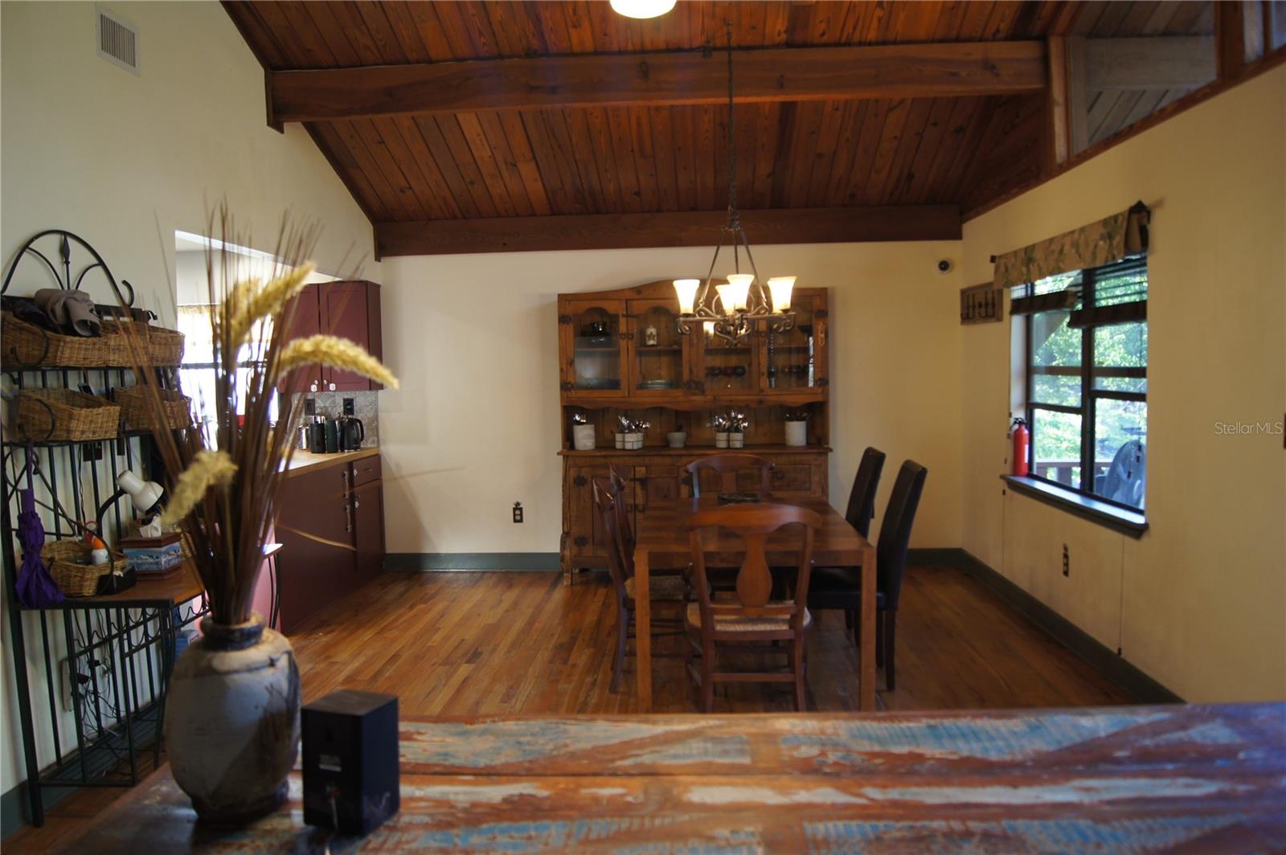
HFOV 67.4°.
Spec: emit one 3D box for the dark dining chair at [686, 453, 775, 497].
[{"bbox_3d":[0.533,0.666,5.678,0.540,0.980,0.540,-1,4,3],"label":"dark dining chair"}]

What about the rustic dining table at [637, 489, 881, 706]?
[{"bbox_3d":[0.512,0.835,4.792,0.995,0.760,1.530,-1,4,3],"label":"rustic dining table"}]

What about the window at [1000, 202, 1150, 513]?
[{"bbox_3d":[2.212,-0.327,5.002,0.220,1.373,1.840,-1,4,3],"label":"window"}]

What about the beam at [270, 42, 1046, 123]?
[{"bbox_3d":[0.052,-1.858,5.212,4.180,0.252,0.140,-1,4,3],"label":"beam"}]

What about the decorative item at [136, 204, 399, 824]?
[{"bbox_3d":[-0.626,0.145,1.648,0.440,1.050,0.380,-1,4,3],"label":"decorative item"}]

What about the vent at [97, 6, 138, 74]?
[{"bbox_3d":[-2.102,-1.556,3.884,0.022,0.207,0.292,-1,4,3],"label":"vent"}]

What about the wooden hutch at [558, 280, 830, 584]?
[{"bbox_3d":[0.363,0.025,6.862,1.900,2.110,0.470,-1,4,3],"label":"wooden hutch"}]

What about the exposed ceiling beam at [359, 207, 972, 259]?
[{"bbox_3d":[0.170,-1.417,6.956,4.215,0.250,0.110,-1,4,3],"label":"exposed ceiling beam"}]

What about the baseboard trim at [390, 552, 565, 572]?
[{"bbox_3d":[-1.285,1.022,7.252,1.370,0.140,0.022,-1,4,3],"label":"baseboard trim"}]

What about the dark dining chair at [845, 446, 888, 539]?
[{"bbox_3d":[1.019,0.651,5.320,0.600,1.035,0.440,-1,4,3],"label":"dark dining chair"}]

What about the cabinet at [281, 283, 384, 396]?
[{"bbox_3d":[-2.274,-0.655,7.031,0.670,0.773,0.325,-1,4,3],"label":"cabinet"}]

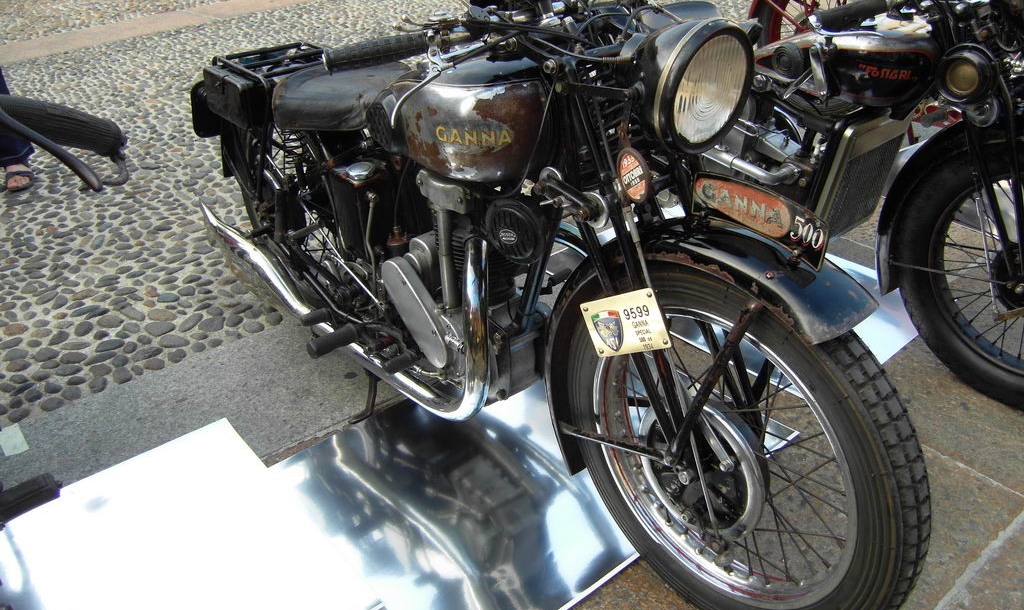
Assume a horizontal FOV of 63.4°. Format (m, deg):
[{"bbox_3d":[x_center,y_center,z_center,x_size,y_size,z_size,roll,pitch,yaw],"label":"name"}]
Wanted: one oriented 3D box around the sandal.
[{"bbox_3d":[-1.931,-0.529,3.229,0.100,0.085,0.265,-12,32,-19],"label":"sandal"}]

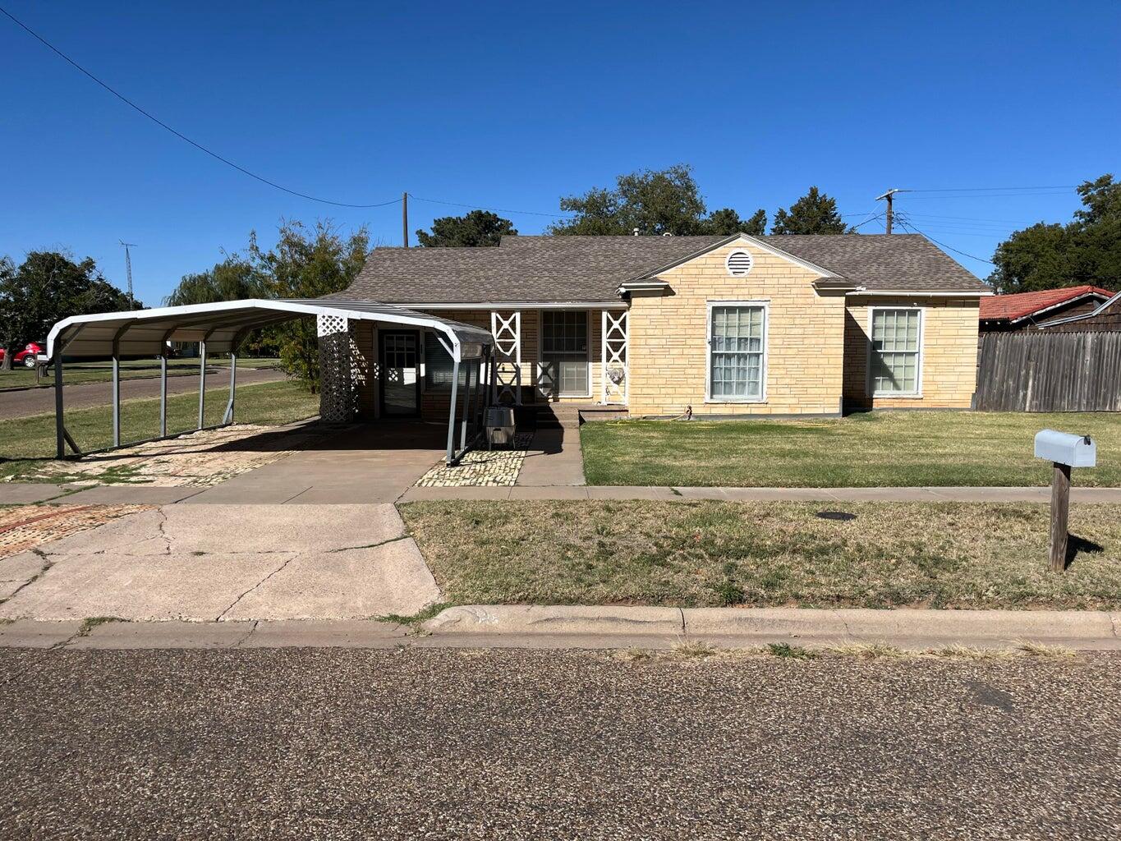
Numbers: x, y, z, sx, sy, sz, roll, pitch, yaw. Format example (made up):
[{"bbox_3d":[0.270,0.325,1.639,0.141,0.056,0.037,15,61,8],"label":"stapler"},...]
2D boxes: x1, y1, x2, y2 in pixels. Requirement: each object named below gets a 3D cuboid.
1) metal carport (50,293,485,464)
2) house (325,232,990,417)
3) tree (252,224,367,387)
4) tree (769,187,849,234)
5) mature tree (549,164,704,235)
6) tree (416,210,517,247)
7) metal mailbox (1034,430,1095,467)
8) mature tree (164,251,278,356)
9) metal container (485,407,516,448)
[{"bbox_3d":[-4.332,-0.817,15.111,5.876,2.337,6.250,0,5,1],"label":"metal carport"},{"bbox_3d":[2.550,-2.661,22.002,14.800,4.609,9.700,0,5,1],"label":"house"},{"bbox_3d":[-8.276,-3.767,28.279,4.255,5.753,4.255,0,5,0],"label":"tree"},{"bbox_3d":[11.209,-6.097,37.611,4.192,8.560,4.192,0,5,0],"label":"tree"},{"bbox_3d":[3.219,-6.953,39.543,7.842,9.929,7.842,0,5,0],"label":"mature tree"},{"bbox_3d":[-4.993,-6.729,44.582,5.559,8.600,5.559,0,5,0],"label":"tree"},{"bbox_3d":[3.835,0.211,6.413,0.170,0.223,0.500,0,5,0],"label":"metal mailbox"},{"bbox_3d":[-26.327,-8.644,65.495,9.525,8.953,9.525,0,5,0],"label":"mature tree"},{"bbox_3d":[-0.976,0.108,13.511,0.512,0.682,0.500,0,5,1],"label":"metal container"}]

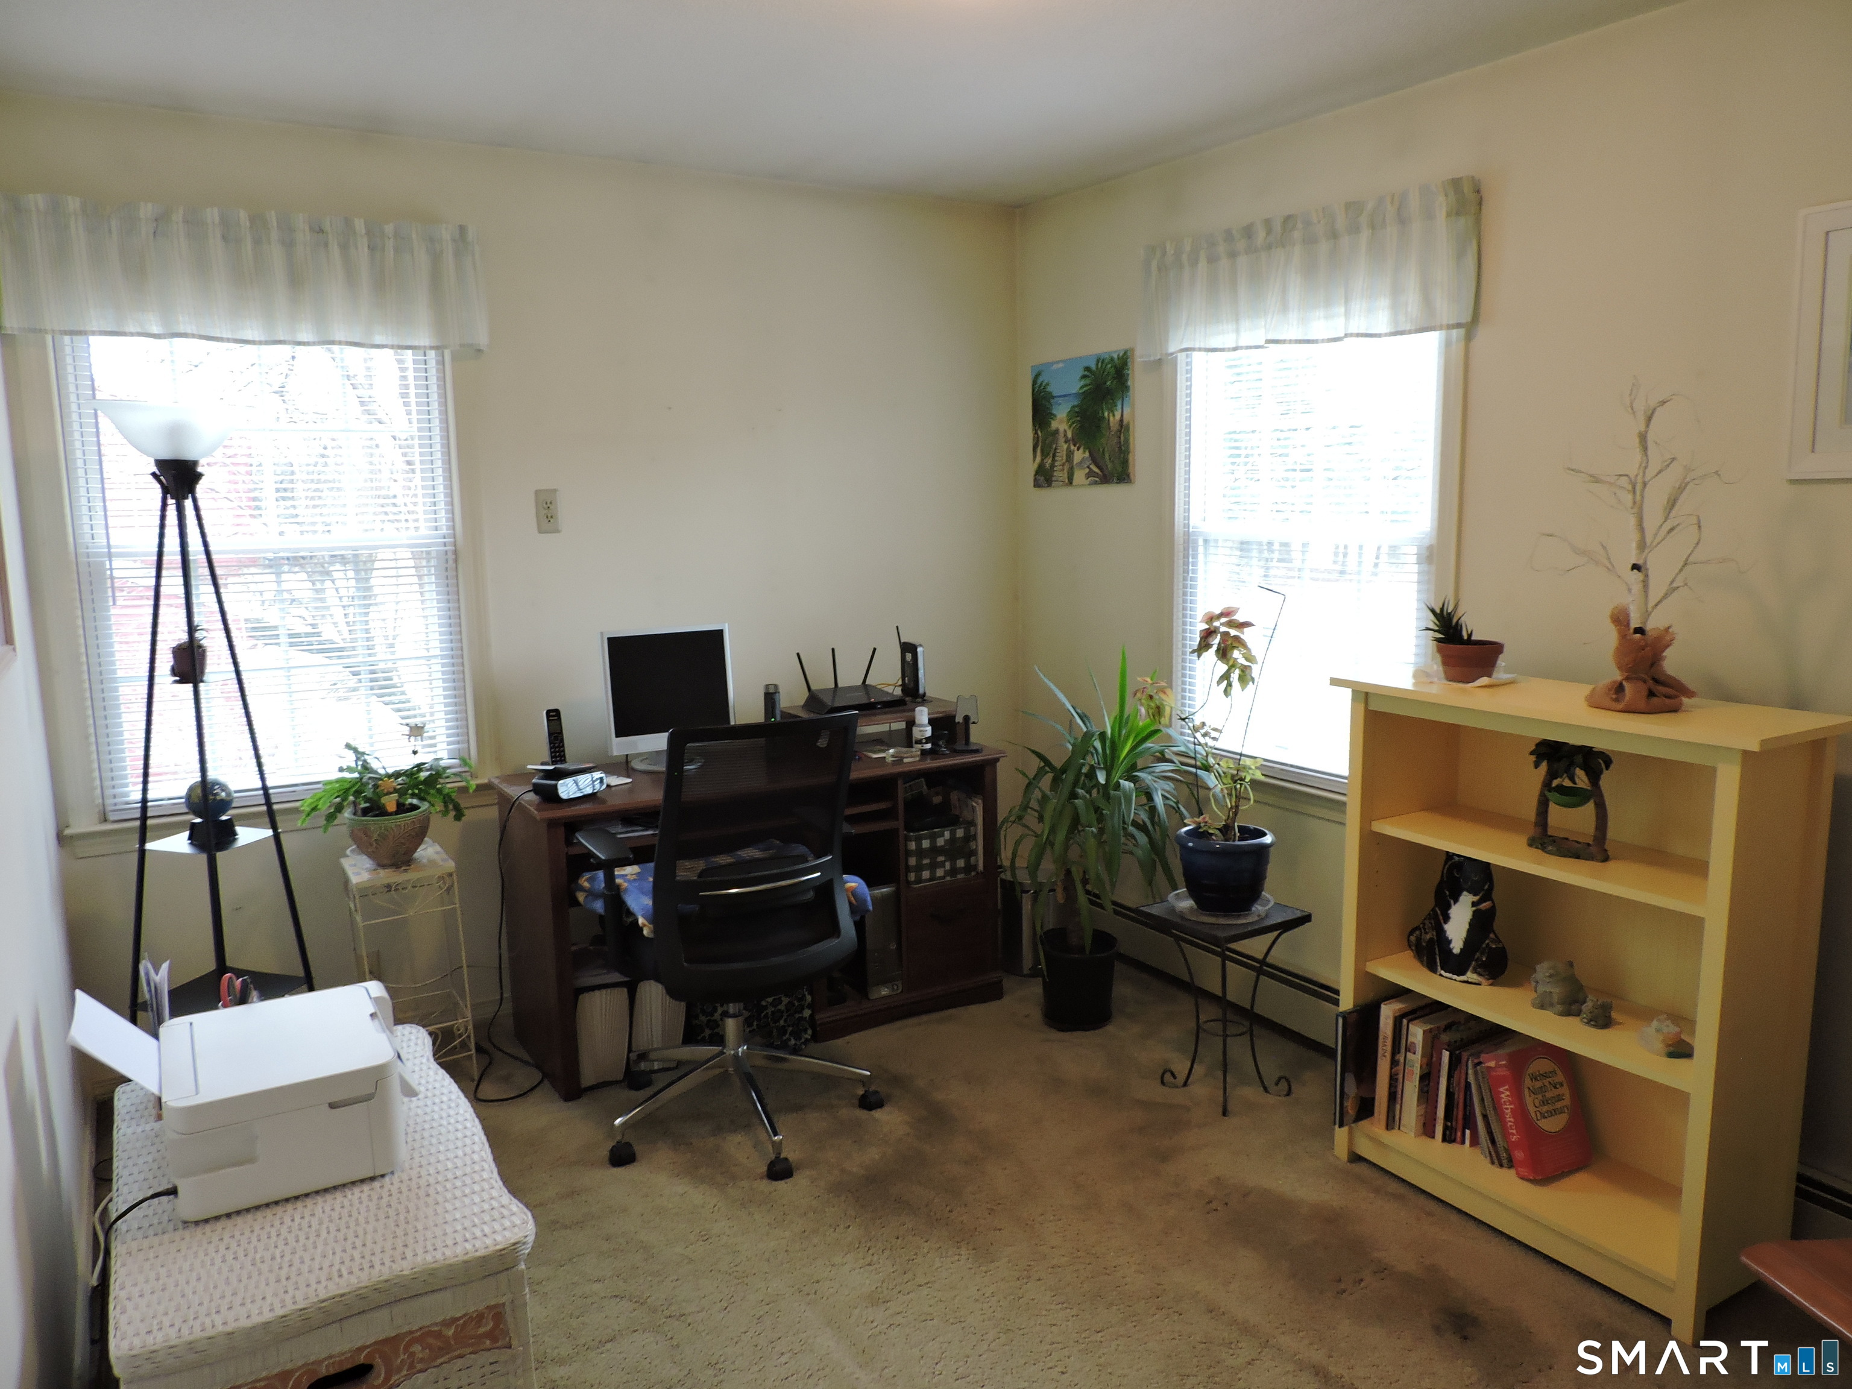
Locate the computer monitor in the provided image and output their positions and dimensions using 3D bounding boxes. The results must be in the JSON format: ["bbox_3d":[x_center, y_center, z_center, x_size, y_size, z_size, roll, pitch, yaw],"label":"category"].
[{"bbox_3d":[-0.723,0.004,3.622,0.365,0.380,0.200,-6,11,-31],"label":"computer monitor"}]

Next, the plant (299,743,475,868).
[{"bbox_3d":[-1.354,0.274,3.217,0.410,0.310,0.360,-5,10,-23],"label":"plant"}]

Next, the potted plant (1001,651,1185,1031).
[{"bbox_3d":[0.462,0.391,3.542,0.480,1.040,0.480,-1,9,0],"label":"potted plant"}]

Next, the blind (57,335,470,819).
[{"bbox_3d":[-1.633,-0.363,3.257,0.860,1.270,0.060,-7,11,-31],"label":"blind"}]

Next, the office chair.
[{"bbox_3d":[-0.458,0.517,2.999,0.650,1.000,0.660,-5,10,-24],"label":"office chair"}]

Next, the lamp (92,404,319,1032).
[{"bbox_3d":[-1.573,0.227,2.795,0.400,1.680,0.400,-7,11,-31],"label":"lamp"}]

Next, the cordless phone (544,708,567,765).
[{"bbox_3d":[-1.012,0.118,3.527,0.047,0.165,0.030,-6,-9,-31],"label":"cordless phone"}]

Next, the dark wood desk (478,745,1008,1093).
[{"bbox_3d":[-0.475,0.564,3.675,1.320,0.750,0.520,-6,10,-29],"label":"dark wood desk"}]

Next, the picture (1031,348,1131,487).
[{"bbox_3d":[0.497,-0.875,4.137,0.020,0.405,0.505,-6,11,-31],"label":"picture"}]

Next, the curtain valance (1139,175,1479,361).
[{"bbox_3d":[0.921,-1.041,3.257,0.090,0.315,1.020,-7,11,-31],"label":"curtain valance"}]

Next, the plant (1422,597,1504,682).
[{"bbox_3d":[1.134,-0.120,2.722,0.165,0.172,0.150,3,10,22],"label":"plant"}]

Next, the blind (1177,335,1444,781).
[{"bbox_3d":[0.981,-0.433,3.409,0.060,1.270,0.860,-7,11,-31],"label":"blind"}]

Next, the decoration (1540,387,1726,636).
[{"bbox_3d":[1.254,-0.330,2.280,0.230,0.450,0.290,-7,11,-31],"label":"decoration"}]

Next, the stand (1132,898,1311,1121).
[{"bbox_3d":[0.723,0.749,3.113,0.300,0.460,0.300,-7,11,-31],"label":"stand"}]

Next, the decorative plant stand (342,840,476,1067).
[{"bbox_3d":[-1.331,0.718,3.303,0.245,0.590,0.245,-6,11,-31],"label":"decorative plant stand"}]

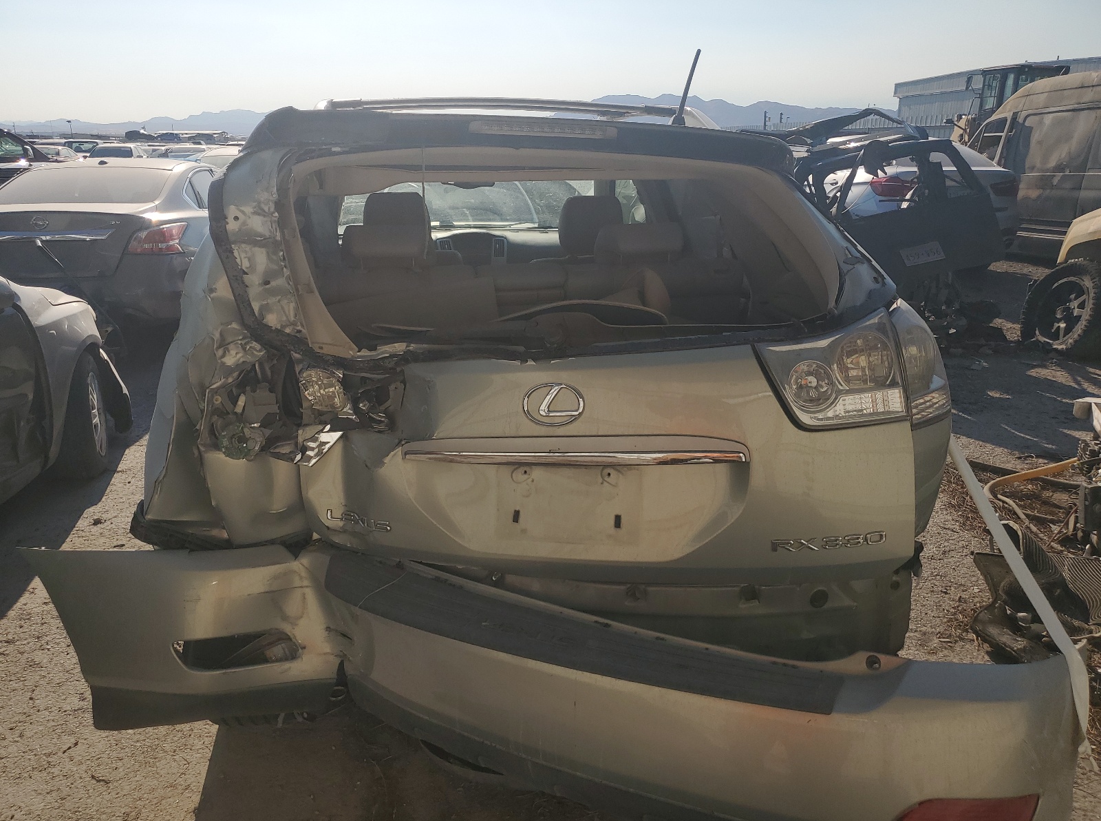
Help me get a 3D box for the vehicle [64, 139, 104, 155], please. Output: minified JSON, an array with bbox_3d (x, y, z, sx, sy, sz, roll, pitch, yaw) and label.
[{"bbox_3d":[-22.900,-12.520,41.152,1.900,1.800,4.900,-5,19,-14],"label":"vehicle"}]

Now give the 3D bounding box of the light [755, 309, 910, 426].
[{"bbox_3d":[0.635,-0.089,1.867,0.350,0.215,0.150,-6,19,-17],"label":"light"}]

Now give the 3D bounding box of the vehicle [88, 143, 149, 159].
[{"bbox_3d":[-15.450,-8.868,29.826,1.800,1.450,4.700,-5,19,-14],"label":"vehicle"}]

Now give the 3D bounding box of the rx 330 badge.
[{"bbox_3d":[0.616,0.290,1.830,0.268,0.028,0.010,-4,16,-13],"label":"rx 330 badge"}]

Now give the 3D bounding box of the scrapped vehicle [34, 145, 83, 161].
[{"bbox_3d":[-19.200,-9.382,31.657,1.800,1.450,4.600,-5,19,-14],"label":"scrapped vehicle"}]

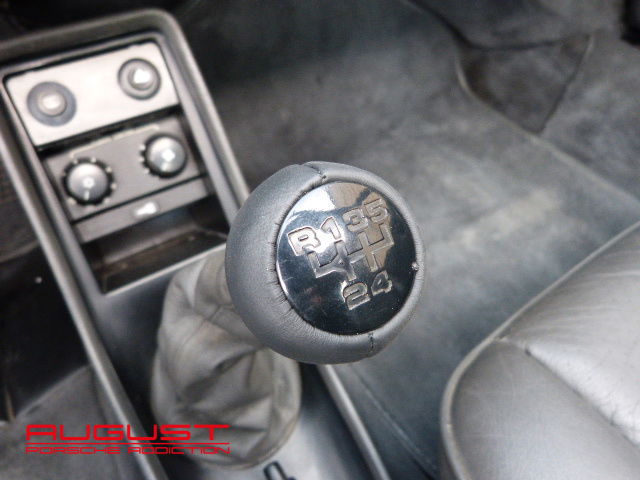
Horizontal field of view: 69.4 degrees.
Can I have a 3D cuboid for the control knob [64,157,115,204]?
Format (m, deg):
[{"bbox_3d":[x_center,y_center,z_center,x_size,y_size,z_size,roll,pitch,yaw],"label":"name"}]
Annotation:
[{"bbox_3d":[-0.152,-0.038,0.303,0.029,0.015,0.029,-25,107,-20],"label":"control knob"}]

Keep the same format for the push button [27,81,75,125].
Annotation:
[{"bbox_3d":[-0.167,-0.084,0.287,0.028,0.028,0.010,-25,26,-20],"label":"push button"}]

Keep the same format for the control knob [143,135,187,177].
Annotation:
[{"bbox_3d":[-0.111,-0.061,0.336,0.028,0.016,0.028,-24,107,-19],"label":"control knob"}]

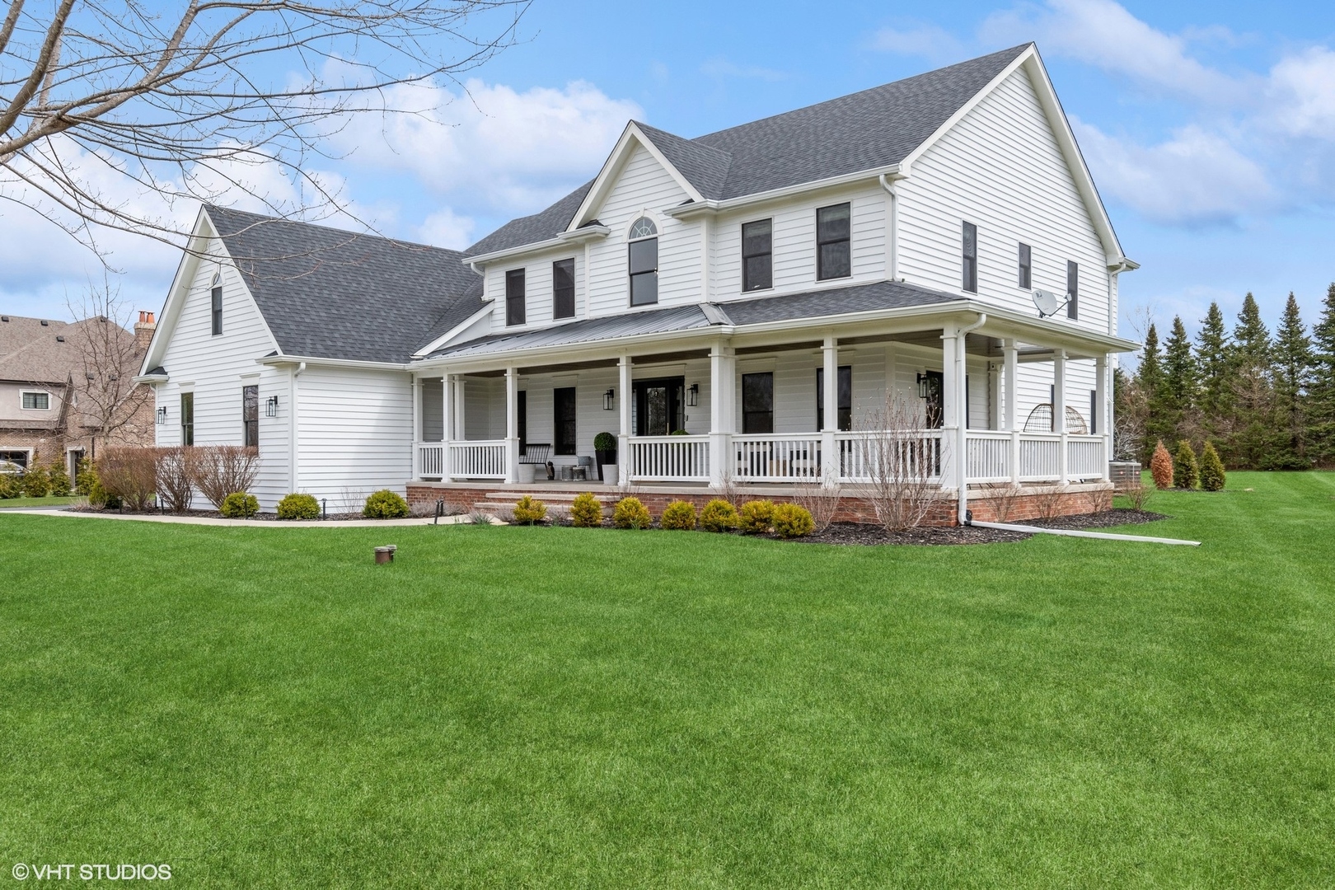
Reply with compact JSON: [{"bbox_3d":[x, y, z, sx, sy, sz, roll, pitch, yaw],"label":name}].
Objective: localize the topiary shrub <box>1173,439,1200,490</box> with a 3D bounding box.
[{"bbox_3d":[16.904,0.646,30.200,0.750,1.650,0.750,0,-1,0],"label":"topiary shrub"}]

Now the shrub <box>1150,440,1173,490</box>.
[{"bbox_3d":[16.142,0.648,30.300,0.680,1.630,0.680,0,-1,0],"label":"shrub"}]

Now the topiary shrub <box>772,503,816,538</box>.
[{"bbox_3d":[1.839,1.090,13.450,0.620,0.515,0.620,0,-1,0],"label":"topiary shrub"}]

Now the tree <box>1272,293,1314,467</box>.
[{"bbox_3d":[45.192,-4.656,67.000,3.300,12.706,3.300,0,-1,0],"label":"tree"}]

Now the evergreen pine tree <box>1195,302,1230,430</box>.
[{"bbox_3d":[35.272,-3.849,60.000,3.000,10.800,3.000,0,-1,0],"label":"evergreen pine tree"}]

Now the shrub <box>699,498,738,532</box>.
[{"bbox_3d":[0.794,1.094,14.400,0.590,0.535,0.590,0,-1,0],"label":"shrub"}]

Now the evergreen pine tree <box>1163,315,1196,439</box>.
[{"bbox_3d":[40.204,-4.231,73.000,3.200,12.078,3.200,0,-1,0],"label":"evergreen pine tree"}]

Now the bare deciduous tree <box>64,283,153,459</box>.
[{"bbox_3d":[-21.690,-2.249,36.000,3.400,8.500,3.400,0,-1,0],"label":"bare deciduous tree"}]

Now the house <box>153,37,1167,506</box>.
[{"bbox_3d":[-0.224,-3.837,25.267,22.600,10.670,18.500,-1,-1,42],"label":"house"}]

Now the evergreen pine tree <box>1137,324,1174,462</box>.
[{"bbox_3d":[39.449,-4.010,75.000,3.100,11.733,3.100,0,-1,0],"label":"evergreen pine tree"}]

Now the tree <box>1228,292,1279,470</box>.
[{"bbox_3d":[43.198,-4.703,68.500,3.500,12.952,3.500,0,-1,0],"label":"tree"}]

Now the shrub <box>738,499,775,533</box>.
[{"bbox_3d":[1.367,1.083,14.050,0.600,0.522,0.600,0,-1,0],"label":"shrub"}]

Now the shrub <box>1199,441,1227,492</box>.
[{"bbox_3d":[17.653,0.675,30.000,0.800,1.630,0.800,0,-1,0],"label":"shrub"}]

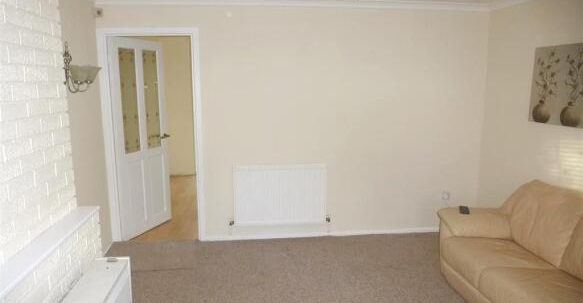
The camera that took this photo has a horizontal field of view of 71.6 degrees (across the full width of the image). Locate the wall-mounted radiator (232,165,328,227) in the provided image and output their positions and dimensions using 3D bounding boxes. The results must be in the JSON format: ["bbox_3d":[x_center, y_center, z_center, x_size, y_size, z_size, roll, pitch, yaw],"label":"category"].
[{"bbox_3d":[-0.111,0.430,4.026,0.915,0.601,0.090,-1,9,-6],"label":"wall-mounted radiator"}]

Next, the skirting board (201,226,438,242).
[{"bbox_3d":[0.501,0.846,4.196,2.735,0.060,0.018,-1,9,-6],"label":"skirting board"}]

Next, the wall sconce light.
[{"bbox_3d":[-1.542,-0.606,2.930,0.250,0.355,0.340,-1,9,-6],"label":"wall sconce light"}]

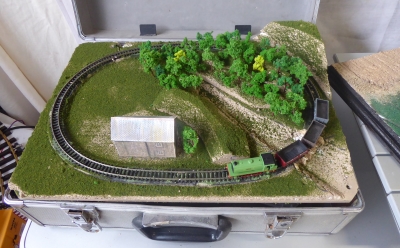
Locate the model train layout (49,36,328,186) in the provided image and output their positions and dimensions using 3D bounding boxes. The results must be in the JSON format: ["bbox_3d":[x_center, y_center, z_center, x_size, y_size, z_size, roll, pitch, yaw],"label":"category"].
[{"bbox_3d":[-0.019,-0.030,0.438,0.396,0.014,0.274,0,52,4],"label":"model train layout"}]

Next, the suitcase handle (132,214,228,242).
[{"bbox_3d":[-0.023,0.130,0.348,0.120,0.031,0.034,0,52,4],"label":"suitcase handle"}]

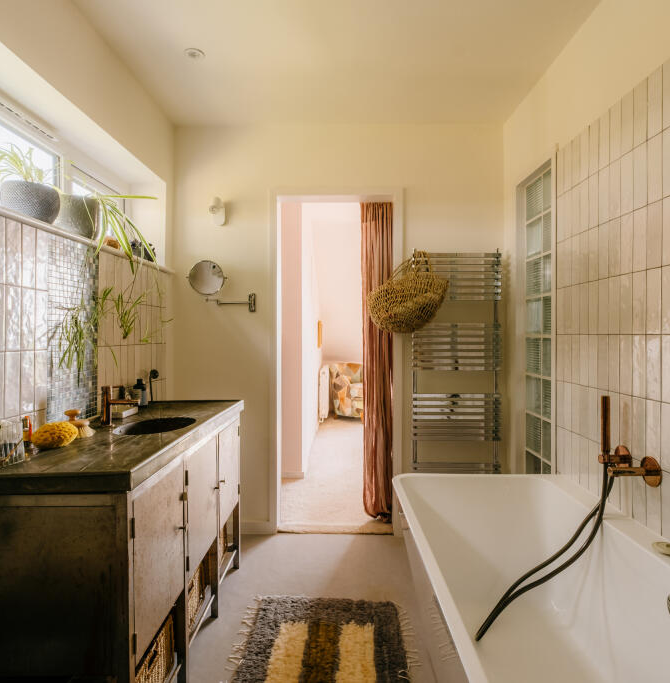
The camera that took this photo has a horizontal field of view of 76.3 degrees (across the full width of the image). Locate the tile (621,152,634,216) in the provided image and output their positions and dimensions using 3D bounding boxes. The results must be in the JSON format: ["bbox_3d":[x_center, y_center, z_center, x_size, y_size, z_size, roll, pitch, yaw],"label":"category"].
[{"bbox_3d":[0.999,-0.534,1.451,0.010,0.202,0.062,0,1,0],"label":"tile"}]

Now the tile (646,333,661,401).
[{"bbox_3d":[1.002,0.083,1.334,0.010,0.202,0.062,0,1,0],"label":"tile"}]

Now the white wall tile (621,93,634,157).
[{"bbox_3d":[0.994,-0.735,1.446,0.009,0.202,0.061,0,0,0],"label":"white wall tile"}]

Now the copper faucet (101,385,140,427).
[{"bbox_3d":[-0.846,0.247,1.695,0.150,0.155,0.048,0,1,1],"label":"copper faucet"}]

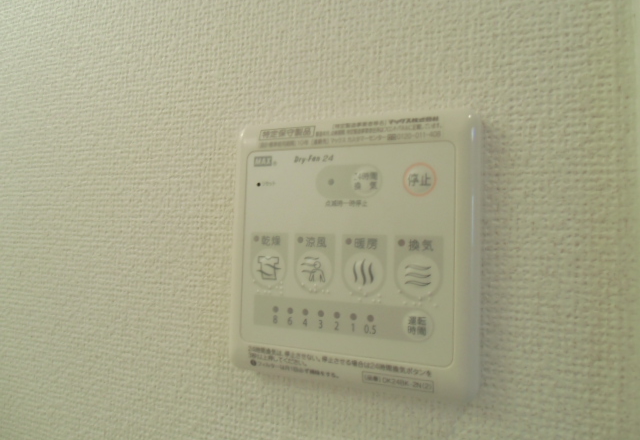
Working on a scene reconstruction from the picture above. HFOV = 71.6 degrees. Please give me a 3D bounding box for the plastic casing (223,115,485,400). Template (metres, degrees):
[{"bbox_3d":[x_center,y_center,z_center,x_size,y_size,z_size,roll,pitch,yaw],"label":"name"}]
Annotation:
[{"bbox_3d":[0.011,0.013,0.203,0.116,0.120,0.013,1,-4,21],"label":"plastic casing"}]

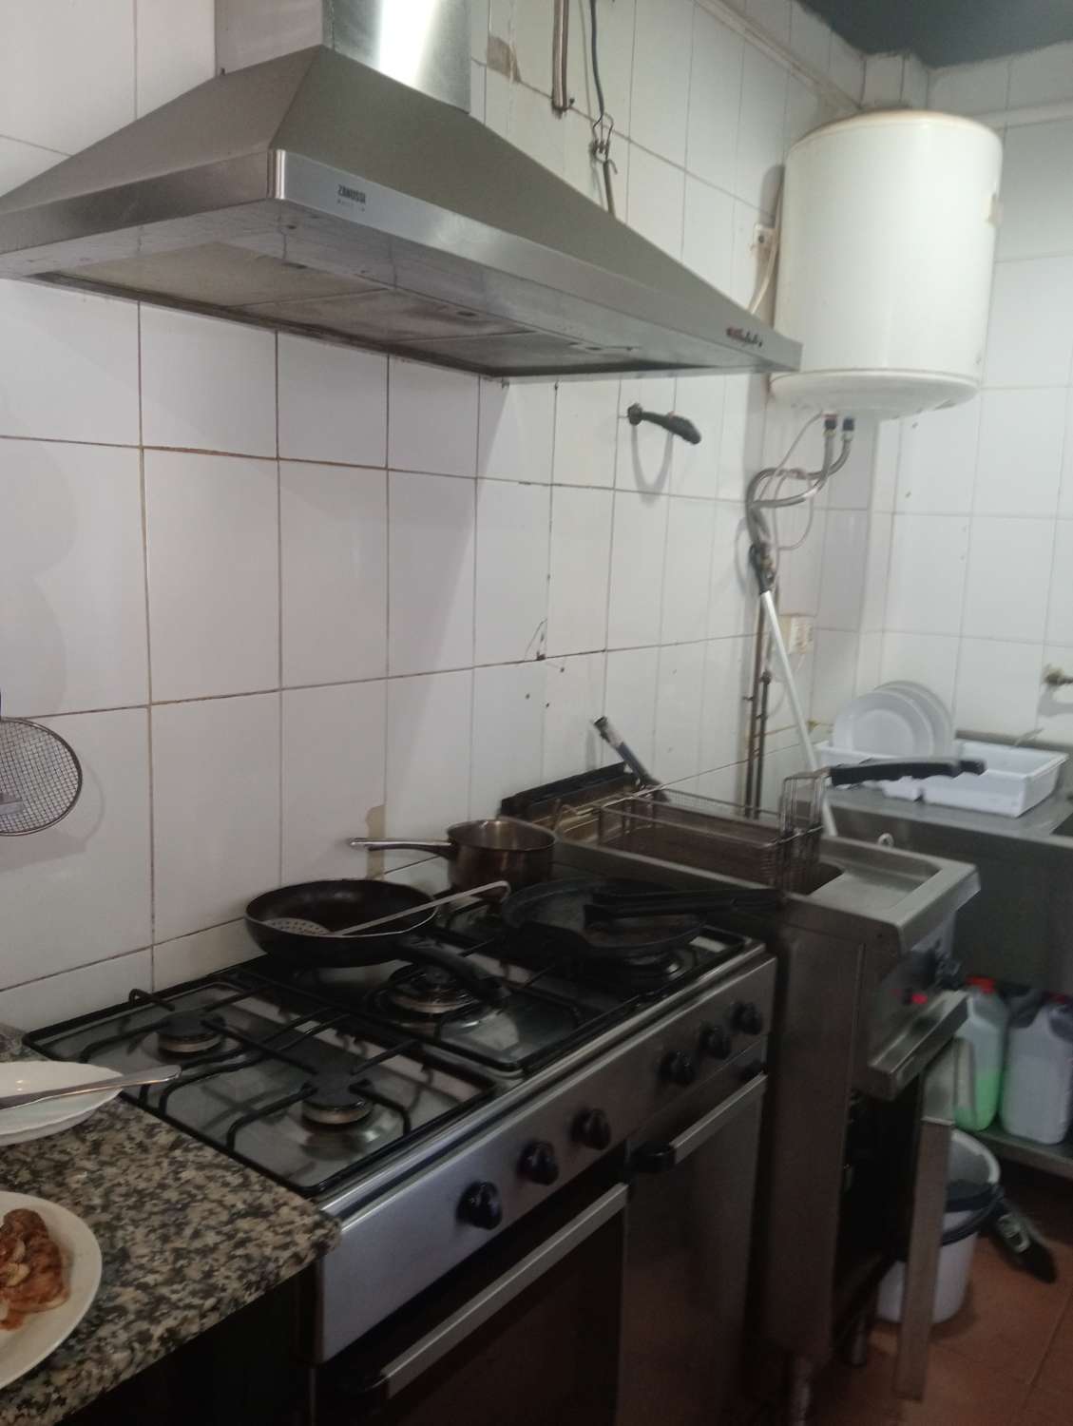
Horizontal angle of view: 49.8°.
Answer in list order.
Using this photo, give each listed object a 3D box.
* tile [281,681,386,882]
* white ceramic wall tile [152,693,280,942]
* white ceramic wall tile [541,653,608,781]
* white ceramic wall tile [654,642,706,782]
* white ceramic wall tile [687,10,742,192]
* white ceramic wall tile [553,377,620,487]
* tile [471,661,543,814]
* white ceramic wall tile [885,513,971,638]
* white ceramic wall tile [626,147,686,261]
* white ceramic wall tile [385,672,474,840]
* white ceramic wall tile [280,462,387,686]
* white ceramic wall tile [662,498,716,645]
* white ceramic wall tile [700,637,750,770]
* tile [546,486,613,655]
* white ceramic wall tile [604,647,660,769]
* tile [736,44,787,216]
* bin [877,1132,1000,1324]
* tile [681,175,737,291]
[{"bbox_3d":[-0.290,0.107,1.642,0.010,0.300,0.200,8,11,36],"label":"tile"},{"bbox_3d":[-0.410,0.128,1.482,0.010,0.300,0.200,8,11,36],"label":"white ceramic wall tile"},{"bbox_3d":[0.068,0.043,2.119,0.010,0.300,0.200,8,11,36],"label":"white ceramic wall tile"},{"bbox_3d":[0.302,-0.001,2.441,0.010,0.300,0.200,9,11,36],"label":"white ceramic wall tile"},{"bbox_3d":[0.344,-1.184,2.252,0.010,0.300,0.200,8,11,36],"label":"white ceramic wall tile"},{"bbox_3d":[0.086,-0.551,2.030,0.010,0.300,0.200,9,11,36],"label":"white ceramic wall tile"},{"bbox_3d":[-0.053,0.065,1.966,0.010,0.300,0.200,9,11,36],"label":"tile"},{"bbox_3d":[0.995,-0.351,2.941,0.200,0.300,0.010,9,11,36],"label":"white ceramic wall tile"},{"bbox_3d":[0.214,-0.868,2.140,0.010,0.300,0.200,9,11,36],"label":"white ceramic wall tile"},{"bbox_3d":[-0.173,0.085,1.803,0.010,0.300,0.200,9,11,36],"label":"white ceramic wall tile"},{"bbox_3d":[-0.282,-0.190,1.600,0.010,0.300,0.200,9,11,36],"label":"white ceramic wall tile"},{"bbox_3d":[0.316,-0.295,2.391,0.010,0.300,0.200,8,11,36],"label":"white ceramic wall tile"},{"bbox_3d":[0.423,-0.021,2.602,0.010,0.300,0.200,9,11,36],"label":"white ceramic wall tile"},{"bbox_3d":[0.076,-0.254,2.077,0.010,0.300,0.200,9,11,36],"label":"tile"},{"bbox_3d":[0.183,0.021,2.282,0.010,0.300,0.200,9,11,36],"label":"white ceramic wall tile"},{"bbox_3d":[0.463,-1.210,2.412,0.010,0.300,0.200,9,11,36],"label":"tile"},{"bbox_3d":[0.773,1.014,2.280,0.240,0.295,0.240,9,11,36],"label":"bin"},{"bbox_3d":[0.333,-0.889,2.300,0.010,0.300,0.200,9,11,36],"label":"tile"}]

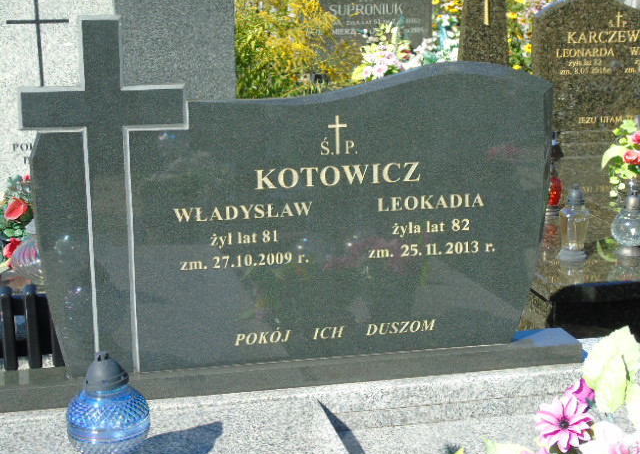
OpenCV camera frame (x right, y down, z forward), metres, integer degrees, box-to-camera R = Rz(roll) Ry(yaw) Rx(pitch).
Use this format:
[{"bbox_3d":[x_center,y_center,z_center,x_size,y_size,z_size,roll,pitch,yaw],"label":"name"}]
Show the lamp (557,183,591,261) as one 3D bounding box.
[{"bbox_3d":[0.805,-0.017,3.620,0.098,0.244,0.098,-3,13,-12],"label":"lamp"}]

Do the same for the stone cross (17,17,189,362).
[{"bbox_3d":[-0.475,-0.063,2.572,0.353,0.802,0.080,-3,13,-12],"label":"stone cross"}]

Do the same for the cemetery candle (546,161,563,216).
[{"bbox_3d":[0.857,-0.142,4.200,0.062,0.196,0.062,-3,13,-12],"label":"cemetery candle"}]

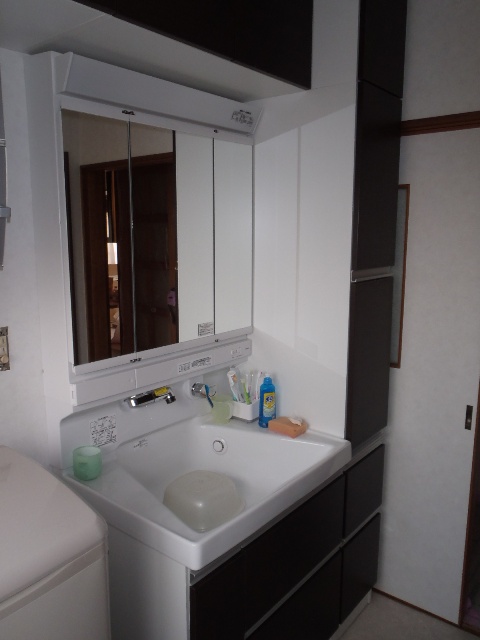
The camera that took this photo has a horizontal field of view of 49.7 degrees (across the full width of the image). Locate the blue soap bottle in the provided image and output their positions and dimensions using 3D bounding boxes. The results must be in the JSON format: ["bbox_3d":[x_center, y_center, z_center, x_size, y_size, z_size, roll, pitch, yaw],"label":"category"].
[{"bbox_3d":[0.100,0.289,1.879,0.063,0.189,0.055,-3,10,-15],"label":"blue soap bottle"}]

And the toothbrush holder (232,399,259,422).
[{"bbox_3d":[0.022,0.336,1.962,0.102,0.069,0.070,8,12,40],"label":"toothbrush holder"}]

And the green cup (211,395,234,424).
[{"bbox_3d":[-0.064,0.336,1.920,0.091,0.083,0.073,7,12,35],"label":"green cup"}]

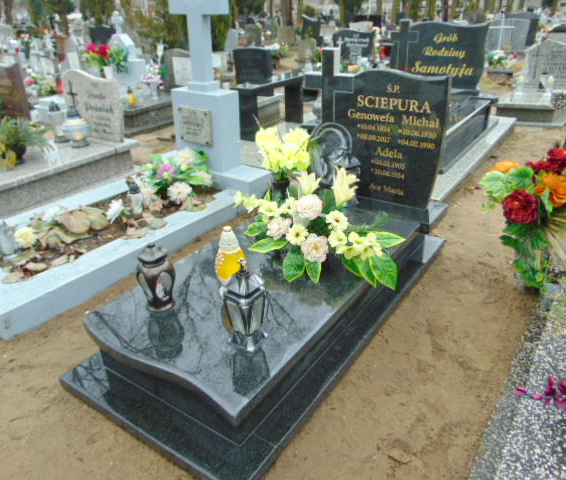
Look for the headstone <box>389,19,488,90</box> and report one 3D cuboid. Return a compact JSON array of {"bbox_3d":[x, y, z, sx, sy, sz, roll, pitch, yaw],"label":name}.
[{"bbox_3d":[1.671,-2.032,5.084,1.030,0.700,0.110,16,30,30],"label":"headstone"}]

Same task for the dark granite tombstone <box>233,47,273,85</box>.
[{"bbox_3d":[-0.369,-2.069,5.715,0.500,0.520,0.110,16,30,30],"label":"dark granite tombstone"}]

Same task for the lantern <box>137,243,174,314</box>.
[{"bbox_3d":[-0.426,0.120,1.565,0.125,0.242,0.125,0,26,0],"label":"lantern"}]

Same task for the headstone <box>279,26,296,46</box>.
[{"bbox_3d":[0.173,-6.843,15.579,0.620,0.620,0.110,16,30,30],"label":"headstone"}]

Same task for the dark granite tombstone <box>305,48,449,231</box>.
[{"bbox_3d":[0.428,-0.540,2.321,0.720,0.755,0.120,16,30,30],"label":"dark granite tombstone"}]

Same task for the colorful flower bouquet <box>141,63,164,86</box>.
[{"bbox_3d":[-1.750,-2.233,6.200,0.280,0.270,0.260,16,30,30],"label":"colorful flower bouquet"}]

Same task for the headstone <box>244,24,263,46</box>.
[{"bbox_3d":[-0.976,-6.905,15.655,0.720,0.620,0.110,16,30,30],"label":"headstone"}]

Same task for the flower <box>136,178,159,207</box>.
[{"bbox_3d":[-0.897,-0.311,3.060,0.150,0.160,0.120,3,26,7],"label":"flower"}]

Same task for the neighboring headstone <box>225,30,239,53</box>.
[{"bbox_3d":[-1.420,-5.597,13.000,0.420,0.680,0.120,16,30,30],"label":"neighboring headstone"}]

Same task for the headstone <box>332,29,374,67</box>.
[{"bbox_3d":[1.213,-3.337,8.042,0.760,0.620,0.110,16,30,30],"label":"headstone"}]

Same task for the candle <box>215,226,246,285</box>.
[{"bbox_3d":[-0.208,0.088,1.828,0.115,0.285,0.115,0,26,0],"label":"candle"}]

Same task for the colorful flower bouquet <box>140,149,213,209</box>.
[{"bbox_3d":[-0.726,-0.423,3.160,0.480,0.340,0.400,16,30,30],"label":"colorful flower bouquet"}]

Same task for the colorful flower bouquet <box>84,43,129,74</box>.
[{"bbox_3d":[-2.289,-2.356,6.000,0.560,0.380,0.420,16,30,30],"label":"colorful flower bouquet"}]

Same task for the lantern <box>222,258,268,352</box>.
[{"bbox_3d":[-0.109,0.181,1.385,0.095,0.285,0.095,16,30,30],"label":"lantern"}]

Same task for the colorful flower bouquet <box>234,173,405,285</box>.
[{"bbox_3d":[0.150,-0.072,2.035,0.680,0.370,0.480,16,30,30],"label":"colorful flower bouquet"}]

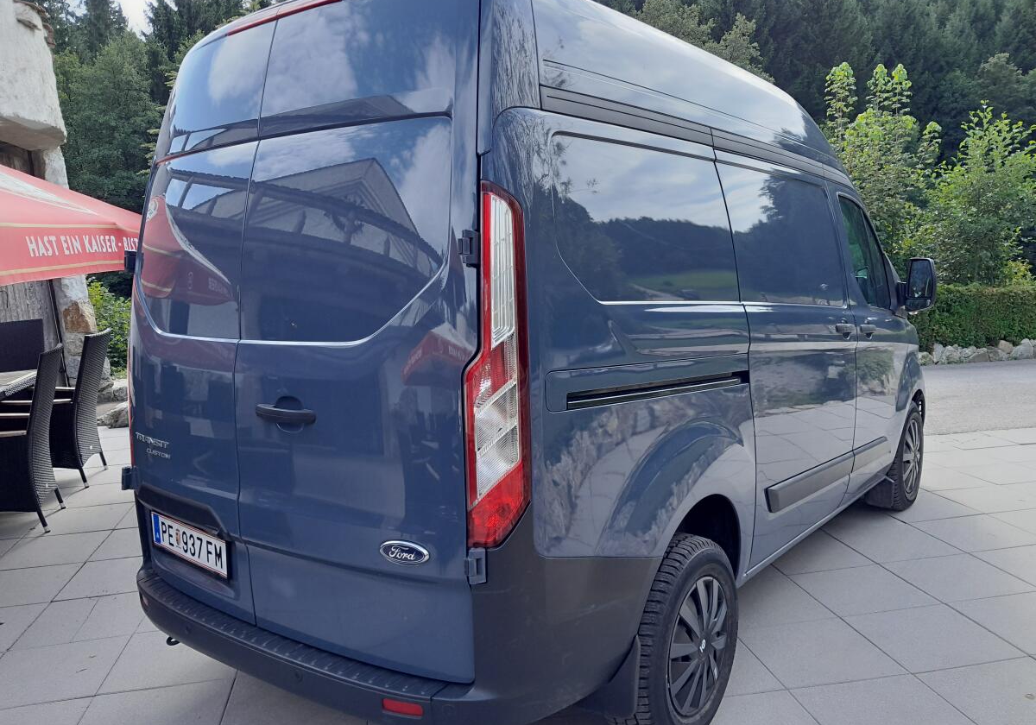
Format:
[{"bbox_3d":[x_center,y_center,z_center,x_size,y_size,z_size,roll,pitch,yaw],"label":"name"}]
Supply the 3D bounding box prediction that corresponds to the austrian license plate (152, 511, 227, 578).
[{"bbox_3d":[-1.084,0.594,2.557,0.520,0.120,0.010,4,9,42],"label":"austrian license plate"}]

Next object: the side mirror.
[{"bbox_3d":[2.206,-0.428,4.295,0.200,0.305,0.130,4,9,38],"label":"side mirror"}]

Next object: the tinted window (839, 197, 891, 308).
[{"bbox_3d":[1.846,-0.555,4.087,0.050,0.540,0.740,-8,2,36],"label":"tinted window"}]

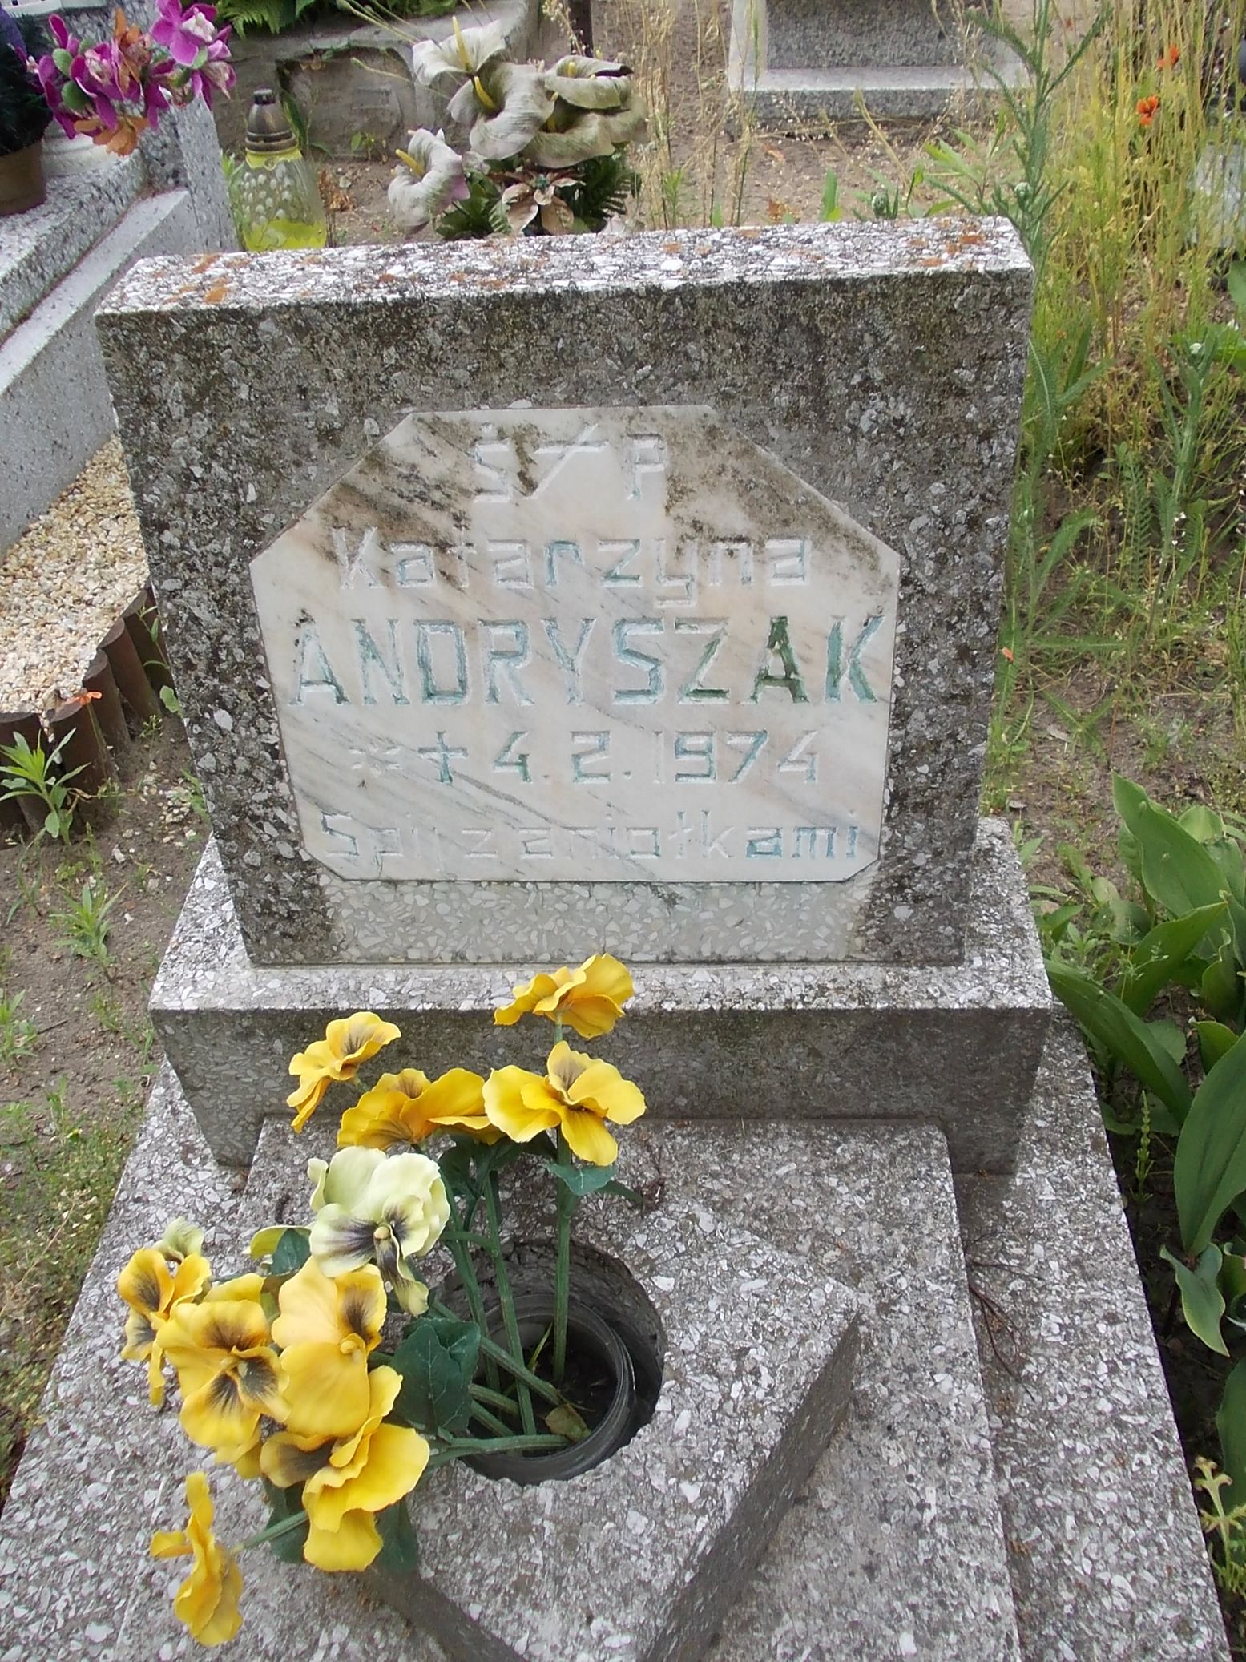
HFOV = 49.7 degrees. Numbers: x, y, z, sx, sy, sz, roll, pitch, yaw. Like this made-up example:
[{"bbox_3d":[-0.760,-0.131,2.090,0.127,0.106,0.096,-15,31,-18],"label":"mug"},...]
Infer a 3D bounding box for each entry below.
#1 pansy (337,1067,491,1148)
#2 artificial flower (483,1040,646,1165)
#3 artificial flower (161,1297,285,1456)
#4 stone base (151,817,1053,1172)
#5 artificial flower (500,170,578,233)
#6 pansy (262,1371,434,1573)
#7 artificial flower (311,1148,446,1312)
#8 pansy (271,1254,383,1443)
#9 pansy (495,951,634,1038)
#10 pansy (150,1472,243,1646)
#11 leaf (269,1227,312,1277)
[{"bbox_3d":[-0.119,0.157,0.765,0.082,0.038,0.065,-6,28,3],"label":"pansy"},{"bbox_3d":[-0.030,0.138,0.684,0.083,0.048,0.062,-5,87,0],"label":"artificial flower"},{"bbox_3d":[-0.225,0.307,0.755,0.068,0.035,0.085,4,67,-3],"label":"artificial flower"},{"bbox_3d":[-0.012,0.118,0.964,0.570,0.177,0.173,-1,43,4],"label":"stone base"},{"bbox_3d":[-0.097,-0.727,1.550,0.095,0.080,0.055,-5,21,0],"label":"artificial flower"},{"bbox_3d":[-0.134,0.306,0.645,0.076,0.050,0.087,38,94,36],"label":"pansy"},{"bbox_3d":[-0.139,0.227,0.765,0.075,0.040,0.085,-8,71,-12],"label":"artificial flower"},{"bbox_3d":[-0.144,0.252,0.655,0.061,0.085,0.036,23,7,26],"label":"pansy"},{"bbox_3d":[-0.029,0.081,0.660,0.070,0.062,0.042,-20,73,-16],"label":"pansy"},{"bbox_3d":[-0.211,0.360,0.665,0.045,0.083,0.078,-22,46,-18],"label":"pansy"},{"bbox_3d":[-0.200,0.254,0.810,0.032,0.018,0.034,-5,60,-3],"label":"leaf"}]

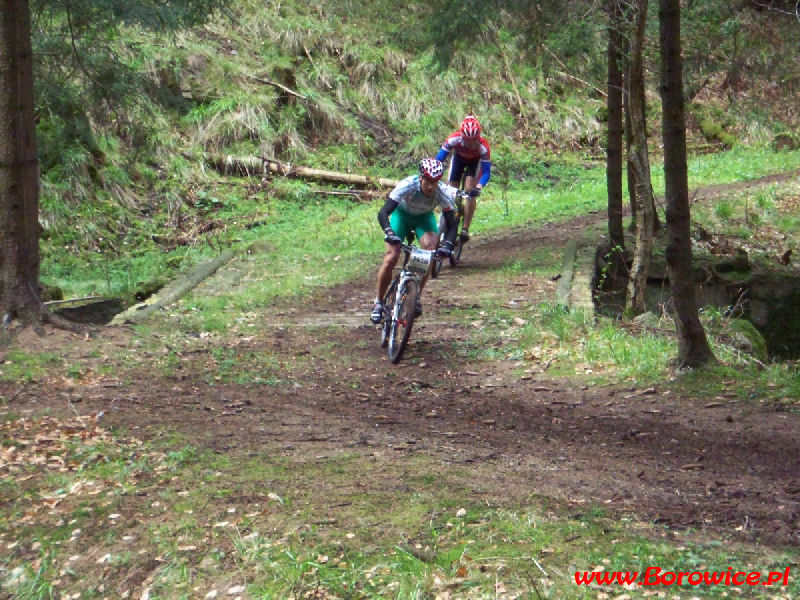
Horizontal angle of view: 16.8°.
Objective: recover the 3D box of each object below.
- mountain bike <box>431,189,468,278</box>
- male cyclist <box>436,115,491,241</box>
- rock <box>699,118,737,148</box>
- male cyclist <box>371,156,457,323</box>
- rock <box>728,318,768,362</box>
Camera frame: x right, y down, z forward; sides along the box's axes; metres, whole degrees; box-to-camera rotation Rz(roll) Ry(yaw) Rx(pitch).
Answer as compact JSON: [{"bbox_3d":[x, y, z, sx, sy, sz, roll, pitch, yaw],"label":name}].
[{"bbox_3d":[0.565,-0.773,28.321,0.580,1.000,1.700,13,9,10],"label":"mountain bike"},{"bbox_3d":[0.672,-1.285,28.600,0.540,1.330,0.850,1,3,10],"label":"male cyclist"},{"bbox_3d":[4.932,-2.586,42.000,0.580,0.460,0.500,0,3,0],"label":"rock"},{"bbox_3d":[0.118,-0.478,22.100,0.660,1.330,0.900,0,3,-8],"label":"male cyclist"},{"bbox_3d":[2.883,0.336,22.400,0.340,0.350,0.340,0,3,0],"label":"rock"}]

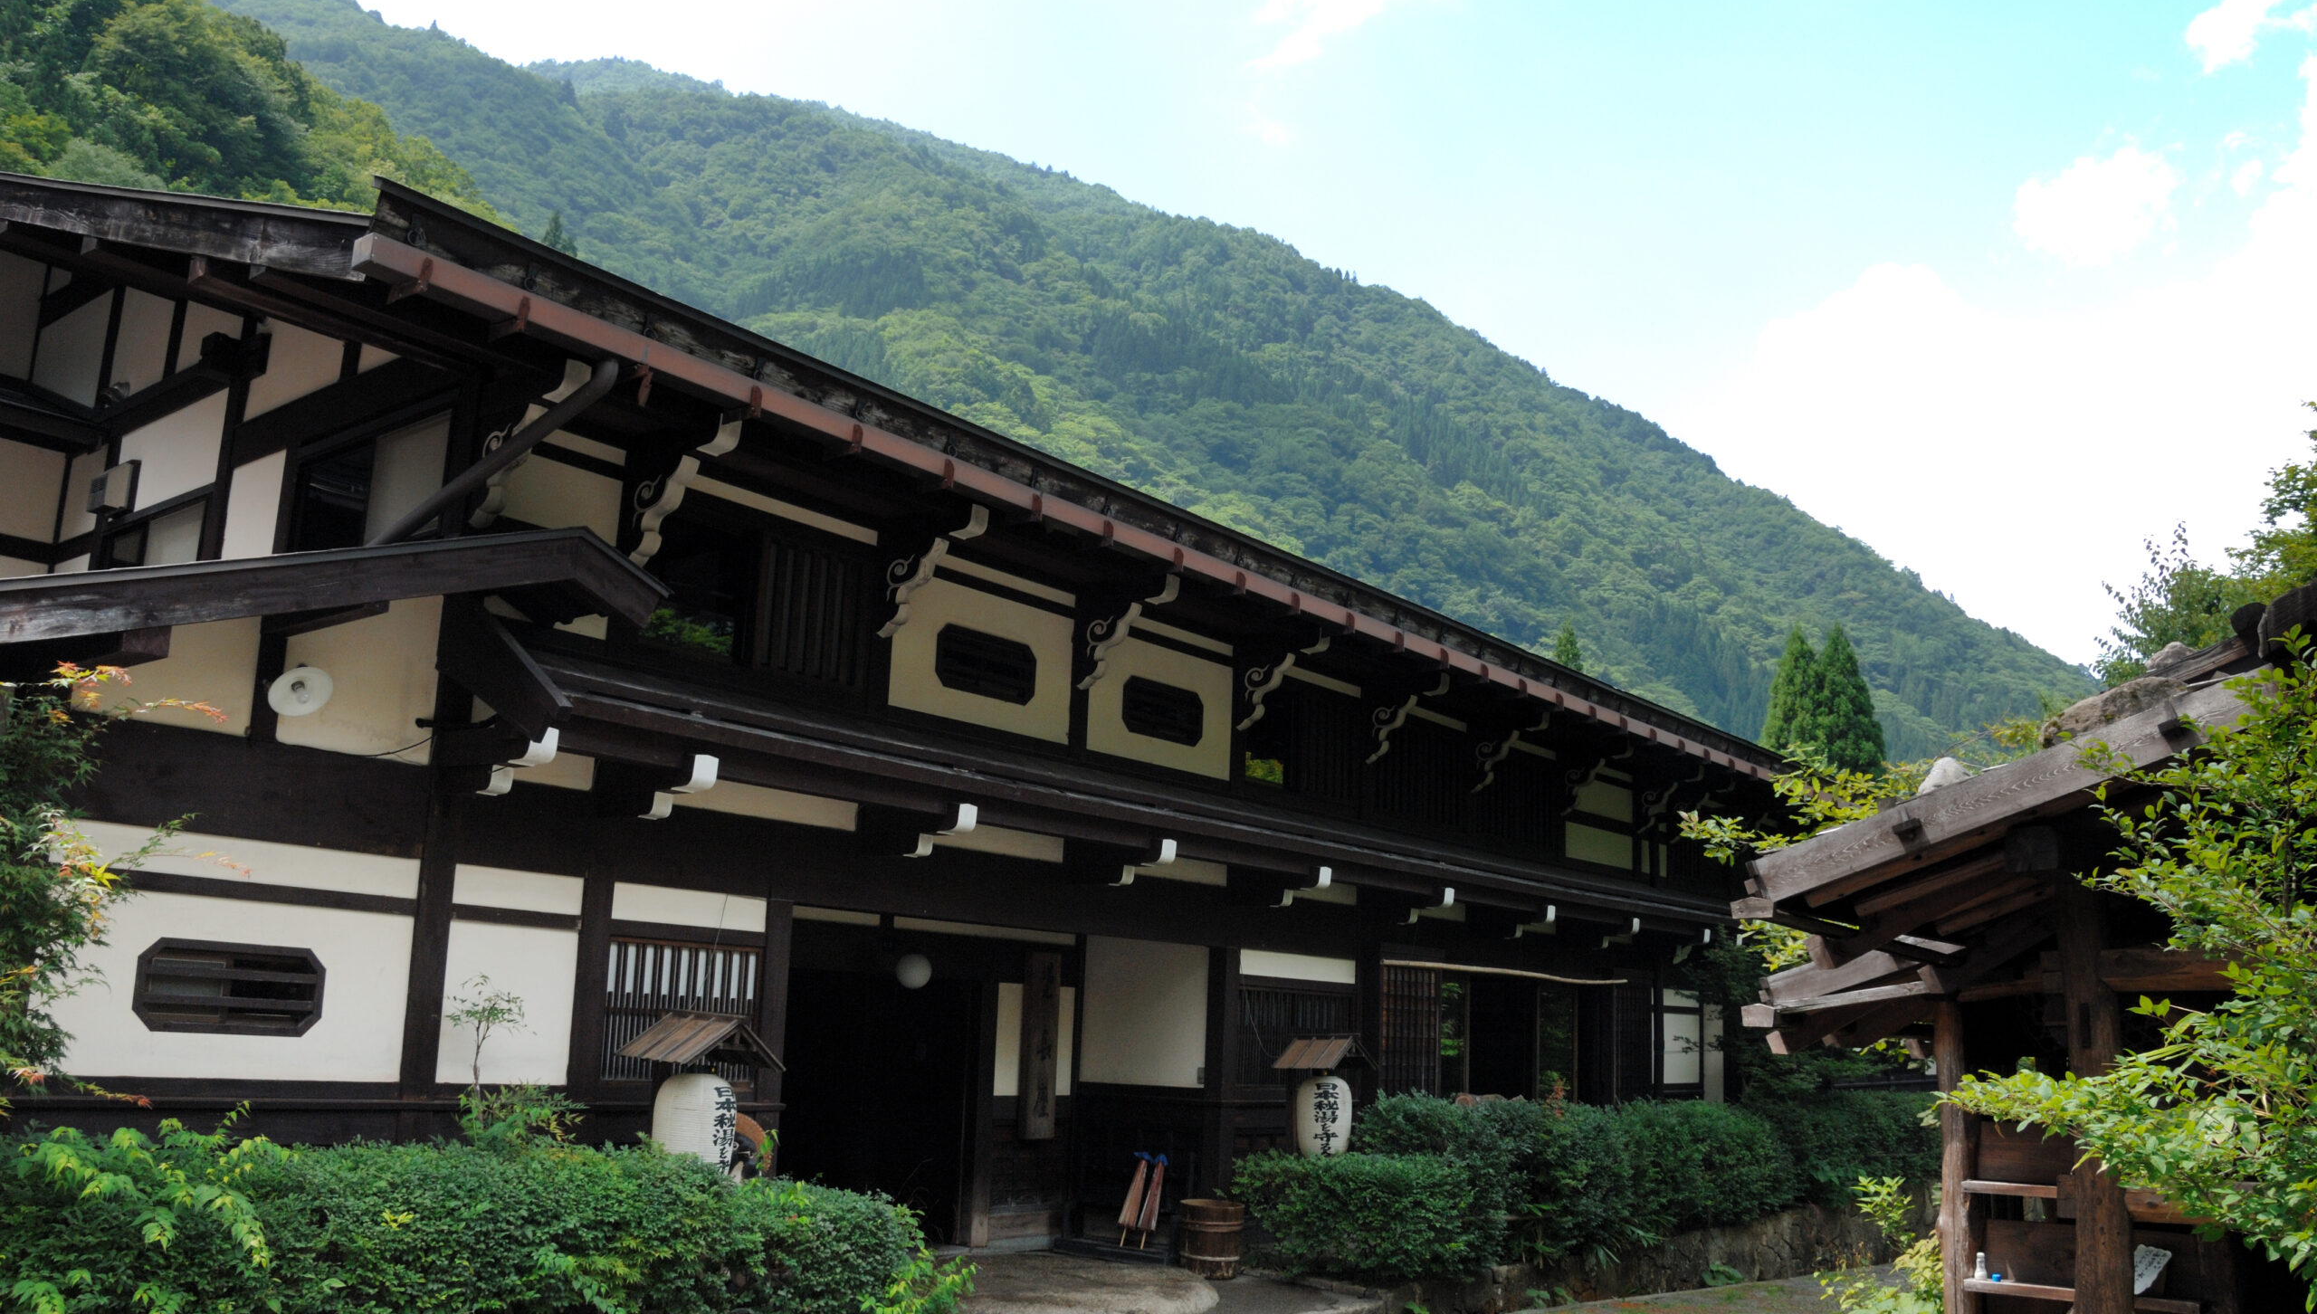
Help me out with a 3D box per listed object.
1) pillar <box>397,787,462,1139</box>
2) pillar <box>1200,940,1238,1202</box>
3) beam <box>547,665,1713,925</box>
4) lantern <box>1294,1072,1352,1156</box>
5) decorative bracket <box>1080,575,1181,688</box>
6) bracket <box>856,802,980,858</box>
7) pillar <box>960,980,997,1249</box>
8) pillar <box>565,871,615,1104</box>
[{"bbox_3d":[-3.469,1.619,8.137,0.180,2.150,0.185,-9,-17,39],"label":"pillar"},{"bbox_3d":[0.483,3.248,12.877,0.185,2.170,0.185,-9,-17,39],"label":"pillar"},{"bbox_3d":[1.652,1.477,13.174,0.300,0.310,13.800,-9,-17,39],"label":"beam"},{"bbox_3d":[1.170,3.267,12.165,0.400,0.760,0.400,1,-13,4],"label":"lantern"},{"bbox_3d":[-0.181,-0.159,11.854,0.740,0.740,0.150,-9,-17,39],"label":"decorative bracket"},{"bbox_3d":[-1.385,1.036,10.180,0.780,0.330,0.150,-9,-17,39],"label":"bracket"},{"bbox_3d":[-1.345,3.379,12.825,0.155,1.970,0.155,-9,-17,39],"label":"pillar"},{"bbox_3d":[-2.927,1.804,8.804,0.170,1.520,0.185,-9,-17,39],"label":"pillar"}]

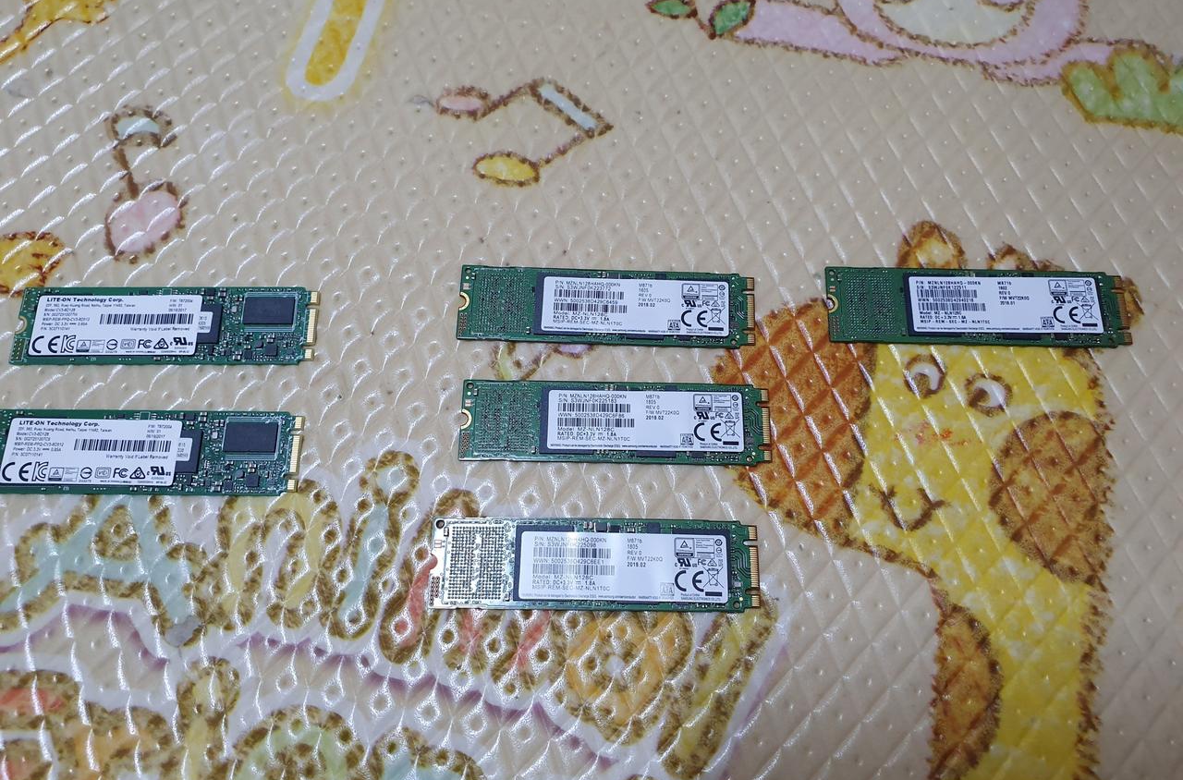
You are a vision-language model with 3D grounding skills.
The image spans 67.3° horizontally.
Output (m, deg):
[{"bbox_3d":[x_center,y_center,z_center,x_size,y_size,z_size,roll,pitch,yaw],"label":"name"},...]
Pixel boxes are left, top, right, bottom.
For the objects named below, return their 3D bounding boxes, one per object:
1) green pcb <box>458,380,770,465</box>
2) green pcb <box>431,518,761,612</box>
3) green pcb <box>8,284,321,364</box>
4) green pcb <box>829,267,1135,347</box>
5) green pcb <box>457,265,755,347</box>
[{"bbox_3d":[0.006,0.008,0.229,0.080,0.003,0.022,1,70,0],"label":"green pcb"},{"bbox_3d":[0.001,0.042,0.217,0.080,0.003,0.022,1,70,0],"label":"green pcb"},{"bbox_3d":[-0.114,-0.018,0.238,0.080,0.003,0.022,0,70,0],"label":"green pcb"},{"bbox_3d":[0.105,-0.023,0.240,0.080,0.003,0.022,1,70,0],"label":"green pcb"},{"bbox_3d":[0.004,-0.023,0.240,0.080,0.003,0.022,2,70,1],"label":"green pcb"}]

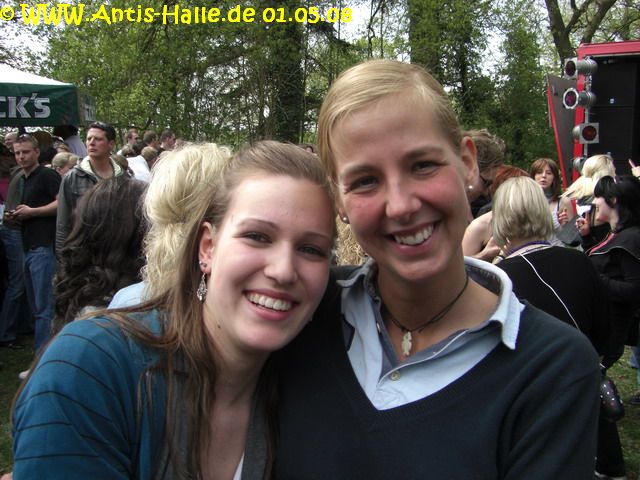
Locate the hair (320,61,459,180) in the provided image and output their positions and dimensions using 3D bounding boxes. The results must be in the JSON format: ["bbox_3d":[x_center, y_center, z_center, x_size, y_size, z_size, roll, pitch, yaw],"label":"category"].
[{"bbox_3d":[0.073,-0.124,0.790,0.160,0.165,0.195,-15,4,13],"label":"hair"}]

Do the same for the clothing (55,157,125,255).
[{"bbox_3d":[-1.460,-0.200,4.650,0.540,0.700,0.310,-1,8,-6],"label":"clothing"}]

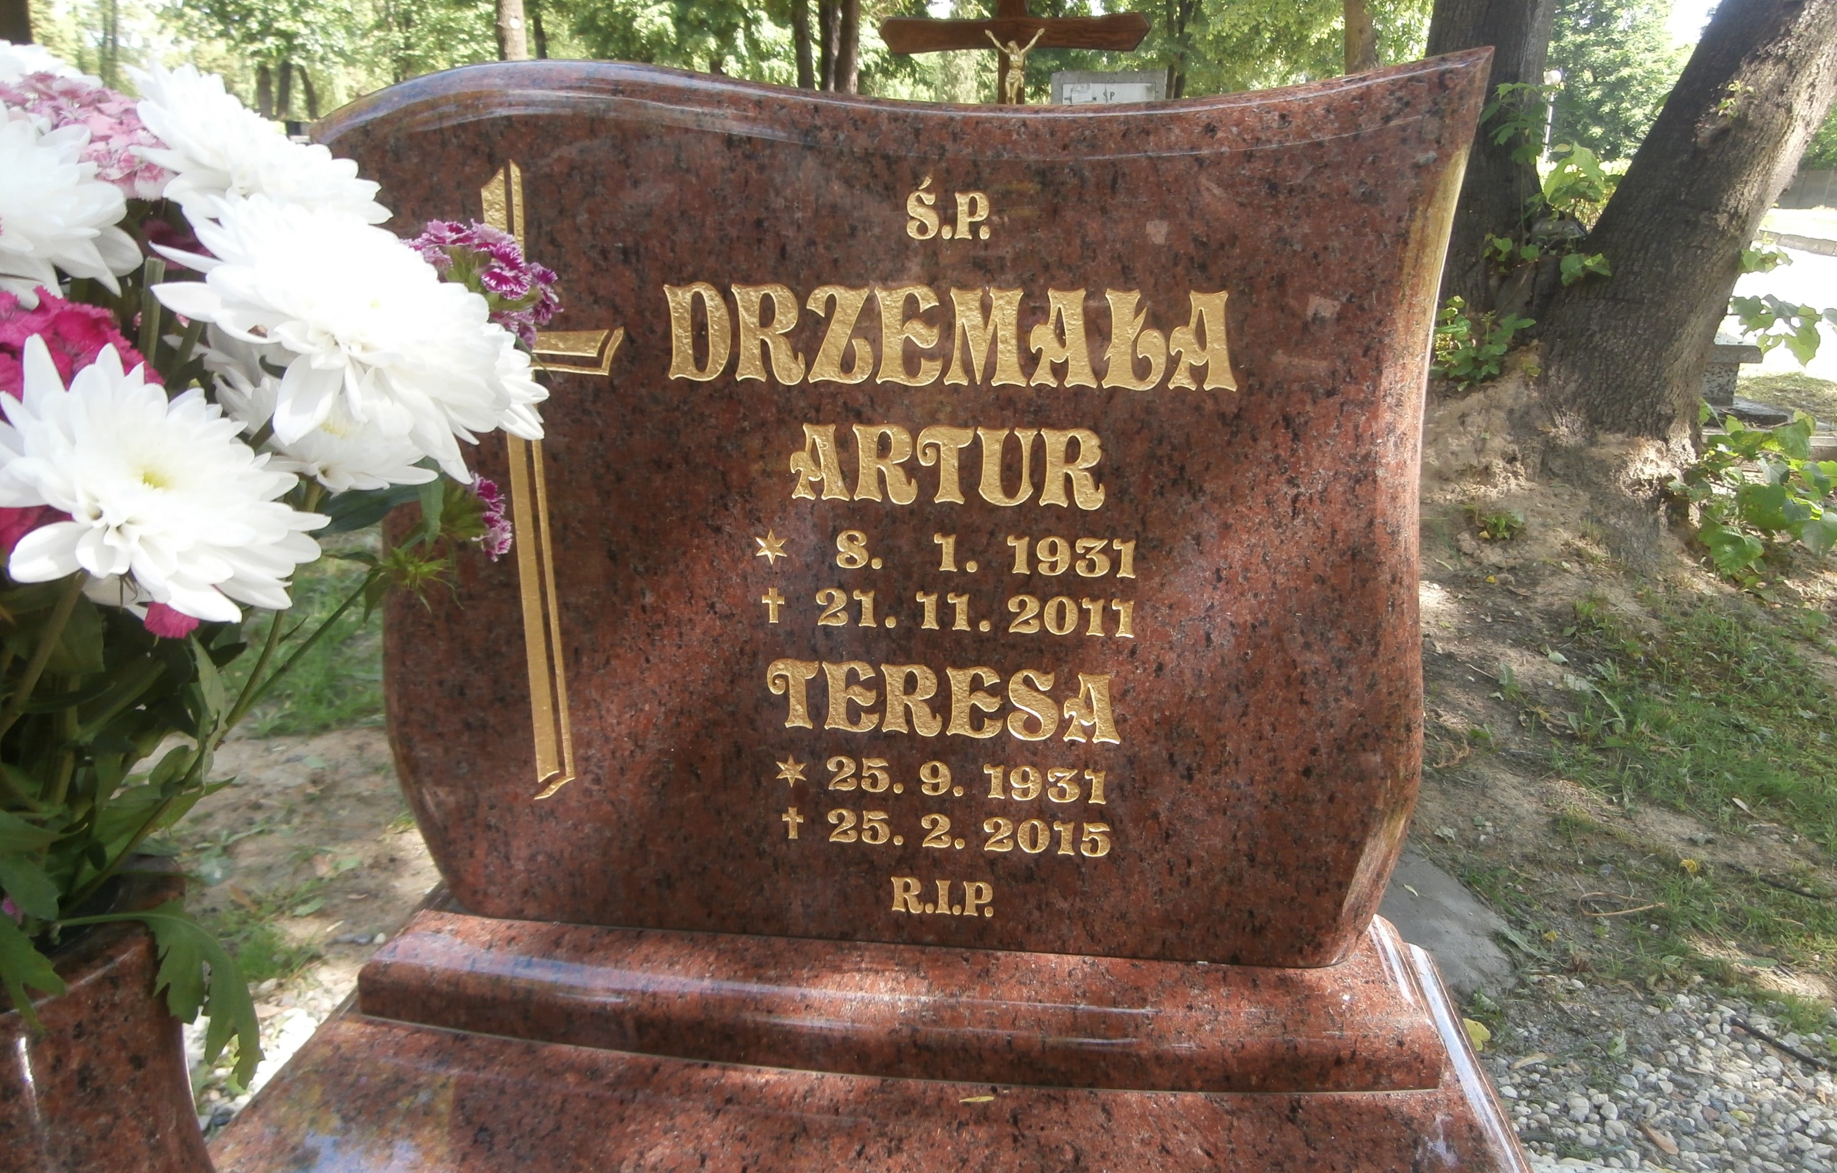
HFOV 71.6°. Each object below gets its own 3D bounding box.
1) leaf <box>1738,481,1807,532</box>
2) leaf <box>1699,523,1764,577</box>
[{"bbox_3d":[1.794,-0.166,2.680,0.130,0.095,0.065,9,21,24],"label":"leaf"},{"bbox_3d":[1.661,-0.075,2.600,0.120,0.100,0.060,9,21,24],"label":"leaf"}]

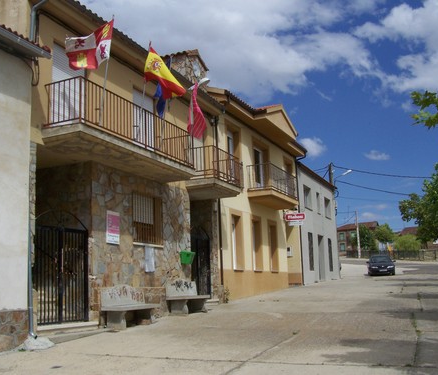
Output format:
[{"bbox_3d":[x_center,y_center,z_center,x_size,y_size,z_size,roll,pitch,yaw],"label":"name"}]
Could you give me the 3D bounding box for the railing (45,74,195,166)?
[{"bbox_3d":[-2.211,-1.376,13.682,0.960,1.000,5.100,-7,-11,23],"label":"railing"}]

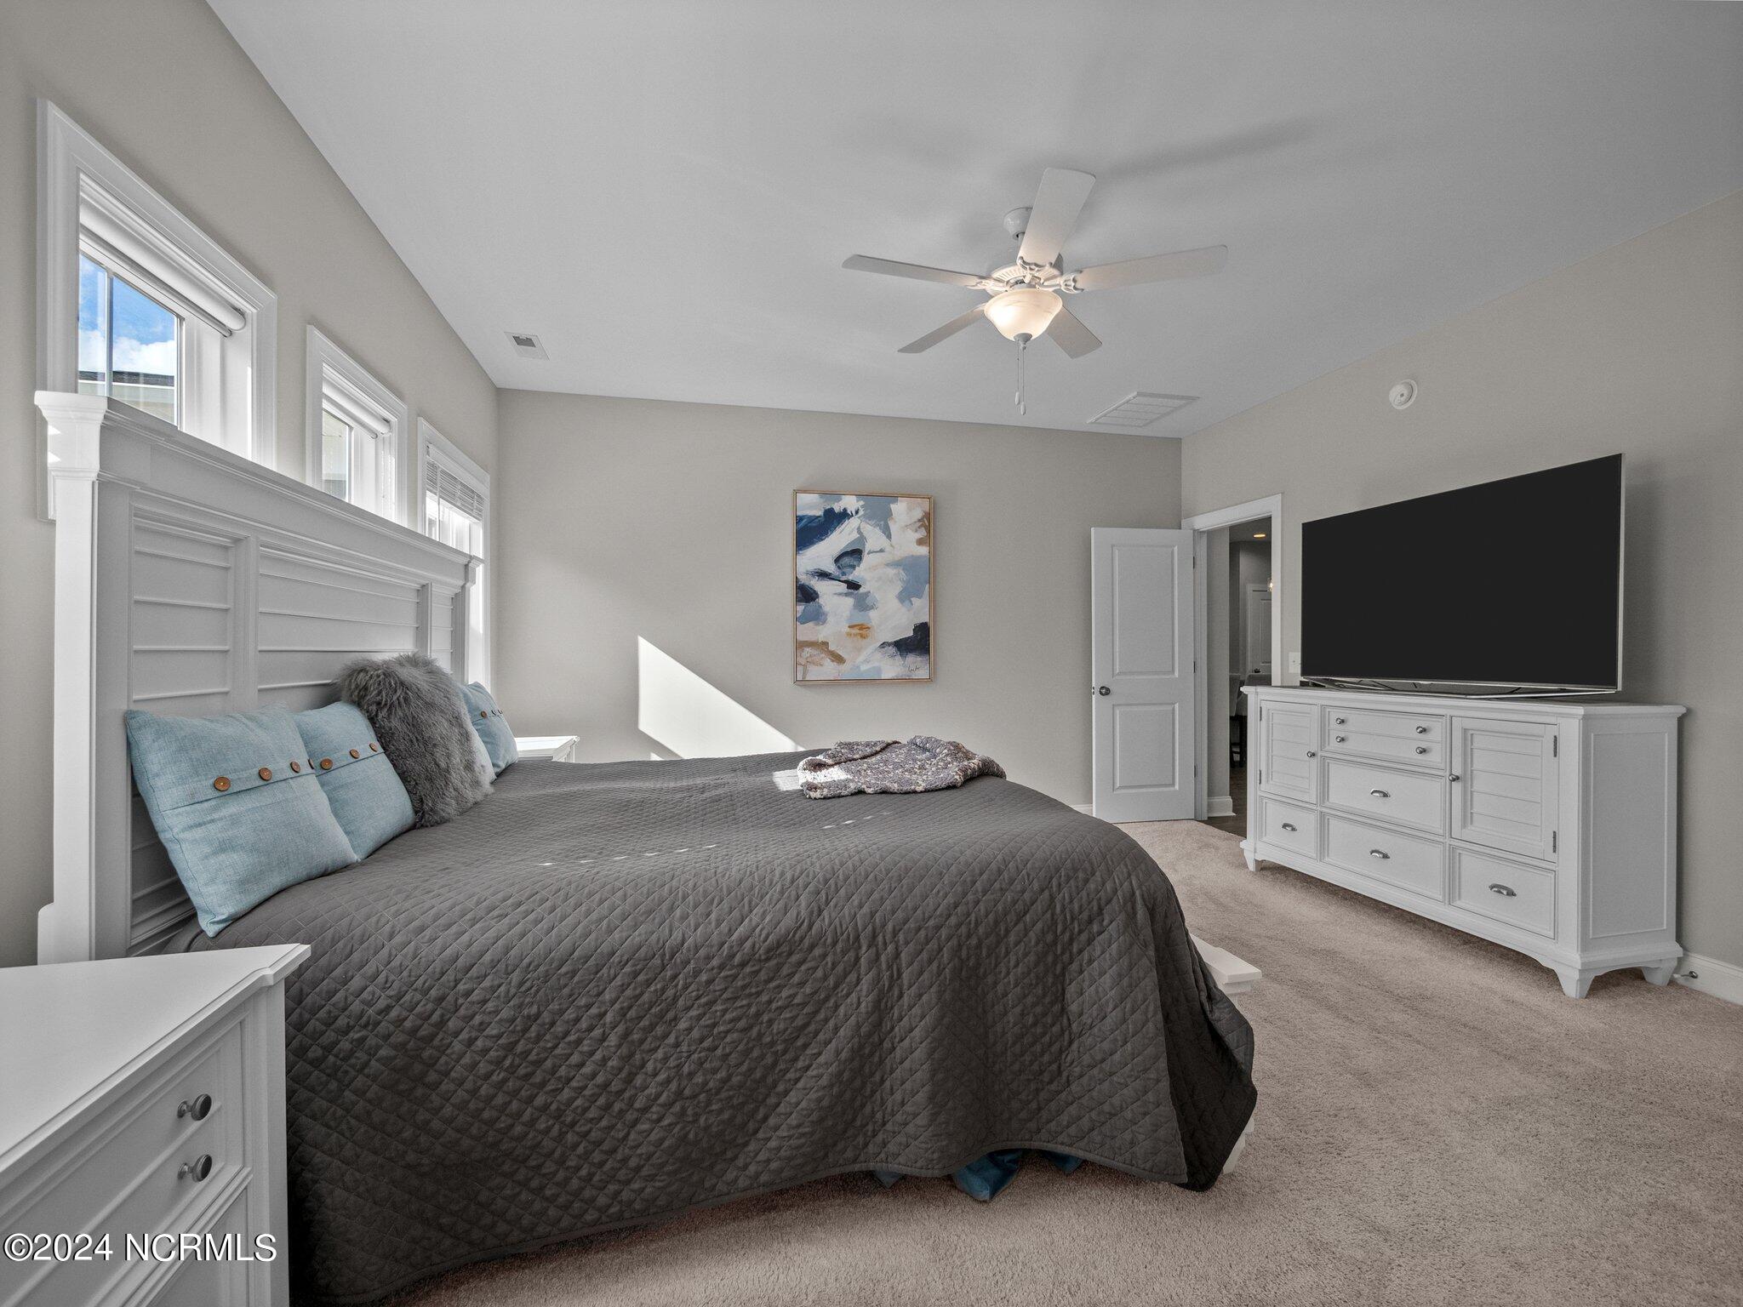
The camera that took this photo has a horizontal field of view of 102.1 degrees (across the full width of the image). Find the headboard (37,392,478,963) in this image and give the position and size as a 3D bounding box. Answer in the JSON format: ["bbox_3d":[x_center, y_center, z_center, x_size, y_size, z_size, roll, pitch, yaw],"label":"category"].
[{"bbox_3d":[-1.568,0.385,2.193,0.100,1.600,2.150,0,0,-14],"label":"headboard"}]

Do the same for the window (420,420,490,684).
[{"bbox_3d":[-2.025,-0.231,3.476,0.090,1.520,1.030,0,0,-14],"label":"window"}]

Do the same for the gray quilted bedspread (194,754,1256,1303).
[{"bbox_3d":[-0.460,0.799,2.445,2.200,0.660,2.170,0,0,-14],"label":"gray quilted bedspread"}]

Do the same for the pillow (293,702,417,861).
[{"bbox_3d":[-1.326,0.310,1.789,0.150,0.390,0.440,-21,5,-13],"label":"pillow"}]

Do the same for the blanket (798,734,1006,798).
[{"bbox_3d":[0.072,0.430,2.804,0.740,0.110,0.780,0,0,-14],"label":"blanket"}]

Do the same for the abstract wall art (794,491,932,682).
[{"bbox_3d":[-0.026,-0.426,4.579,0.940,1.235,0.045,0,0,-15],"label":"abstract wall art"}]

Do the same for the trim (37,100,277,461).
[{"bbox_3d":[-1.553,-0.615,1.610,0.060,0.745,0.735,0,0,-14],"label":"trim"}]

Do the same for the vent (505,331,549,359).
[{"bbox_3d":[-1.744,-1.550,3.577,0.152,0.015,0.297,0,0,-14],"label":"vent"}]

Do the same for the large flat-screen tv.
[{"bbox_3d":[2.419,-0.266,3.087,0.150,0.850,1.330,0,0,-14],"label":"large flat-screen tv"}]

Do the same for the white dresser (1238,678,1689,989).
[{"bbox_3d":[2.469,0.688,3.196,0.490,0.995,1.545,0,0,-14],"label":"white dresser"}]

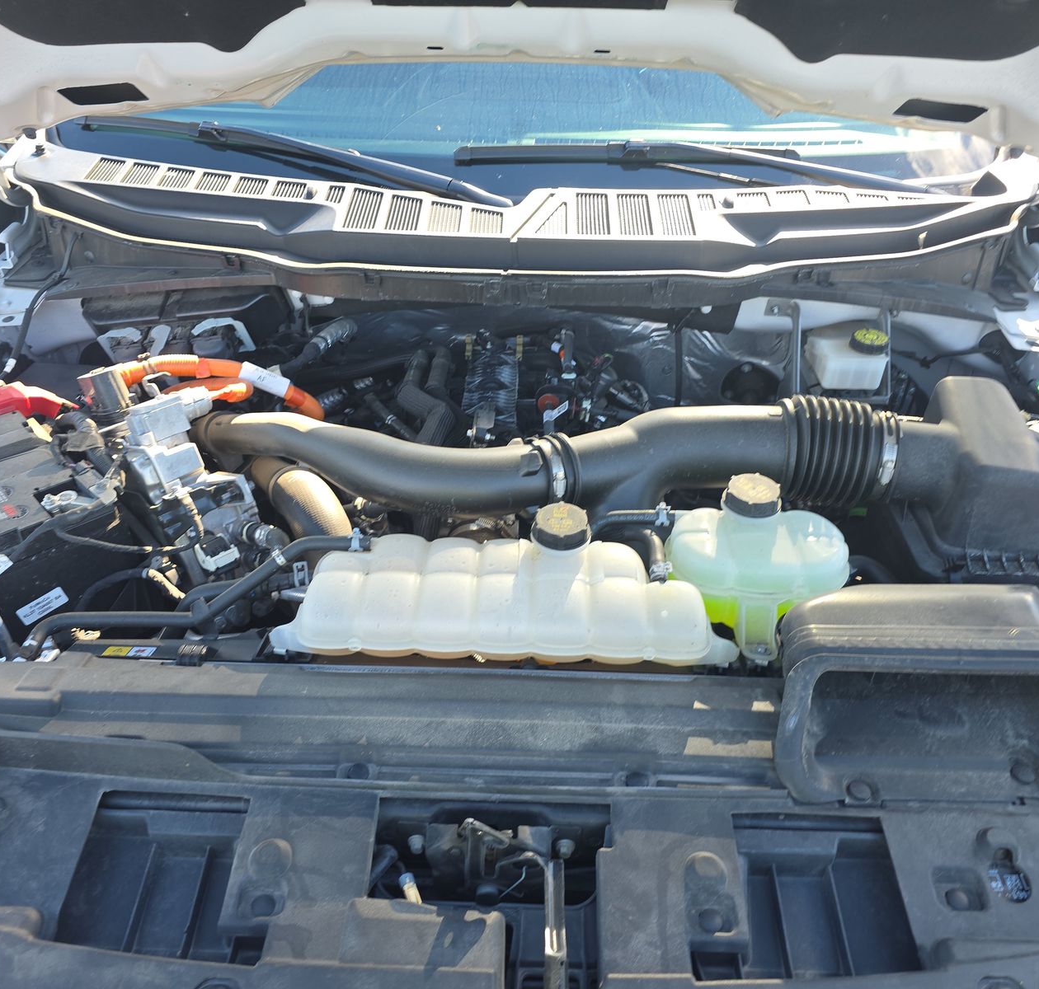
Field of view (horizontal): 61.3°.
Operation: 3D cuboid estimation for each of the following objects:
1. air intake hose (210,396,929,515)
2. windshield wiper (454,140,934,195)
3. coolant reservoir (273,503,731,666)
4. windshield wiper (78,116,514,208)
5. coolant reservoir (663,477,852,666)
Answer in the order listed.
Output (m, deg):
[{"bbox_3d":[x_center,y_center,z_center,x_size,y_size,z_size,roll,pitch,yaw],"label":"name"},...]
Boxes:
[{"bbox_3d":[0.056,-0.048,1.077,0.920,0.160,0.200,2,33,1],"label":"air intake hose"},{"bbox_3d":[0.295,-0.536,1.431,0.780,0.075,0.070,4,33,-2],"label":"windshield wiper"},{"bbox_3d":[-0.017,0.094,0.962,0.475,0.165,0.160,2,33,1],"label":"coolant reservoir"},{"bbox_3d":[-0.384,-0.563,1.446,0.800,0.075,0.075,16,36,14],"label":"windshield wiper"},{"bbox_3d":[0.271,0.078,1.013,0.200,0.195,0.150,1,33,0],"label":"coolant reservoir"}]

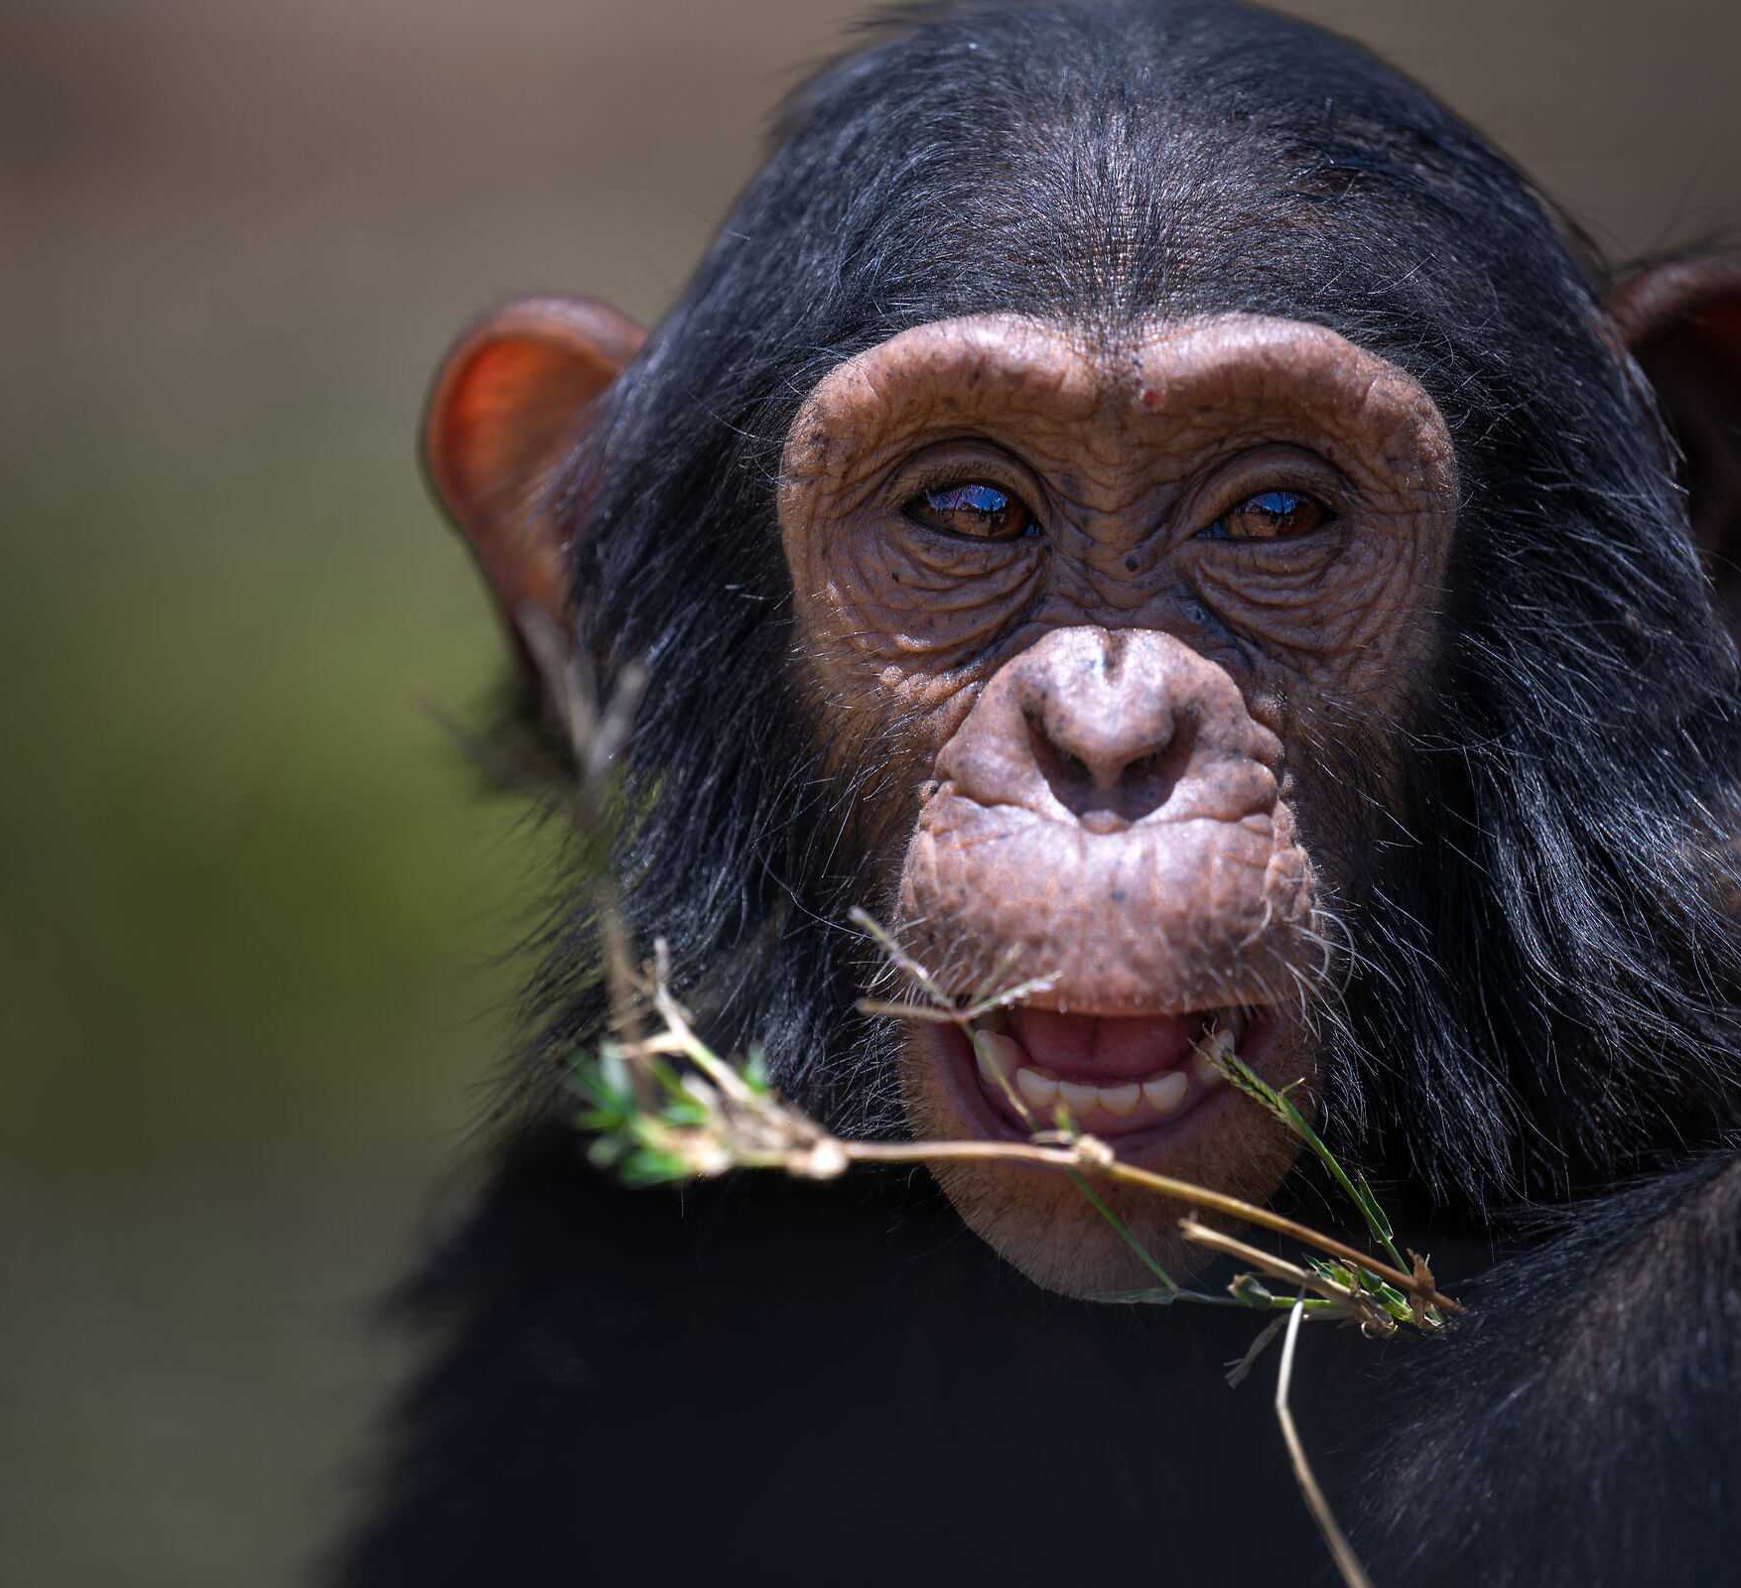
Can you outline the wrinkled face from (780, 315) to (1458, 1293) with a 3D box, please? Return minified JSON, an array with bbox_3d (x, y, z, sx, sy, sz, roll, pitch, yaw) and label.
[{"bbox_3d":[0.037,0.002,2.000,0.104,0.149,0.090,0,0,2],"label":"wrinkled face"}]

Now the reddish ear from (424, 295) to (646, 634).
[{"bbox_3d":[-0.052,-0.048,2.080,0.042,0.060,0.027,0,0,20],"label":"reddish ear"}]

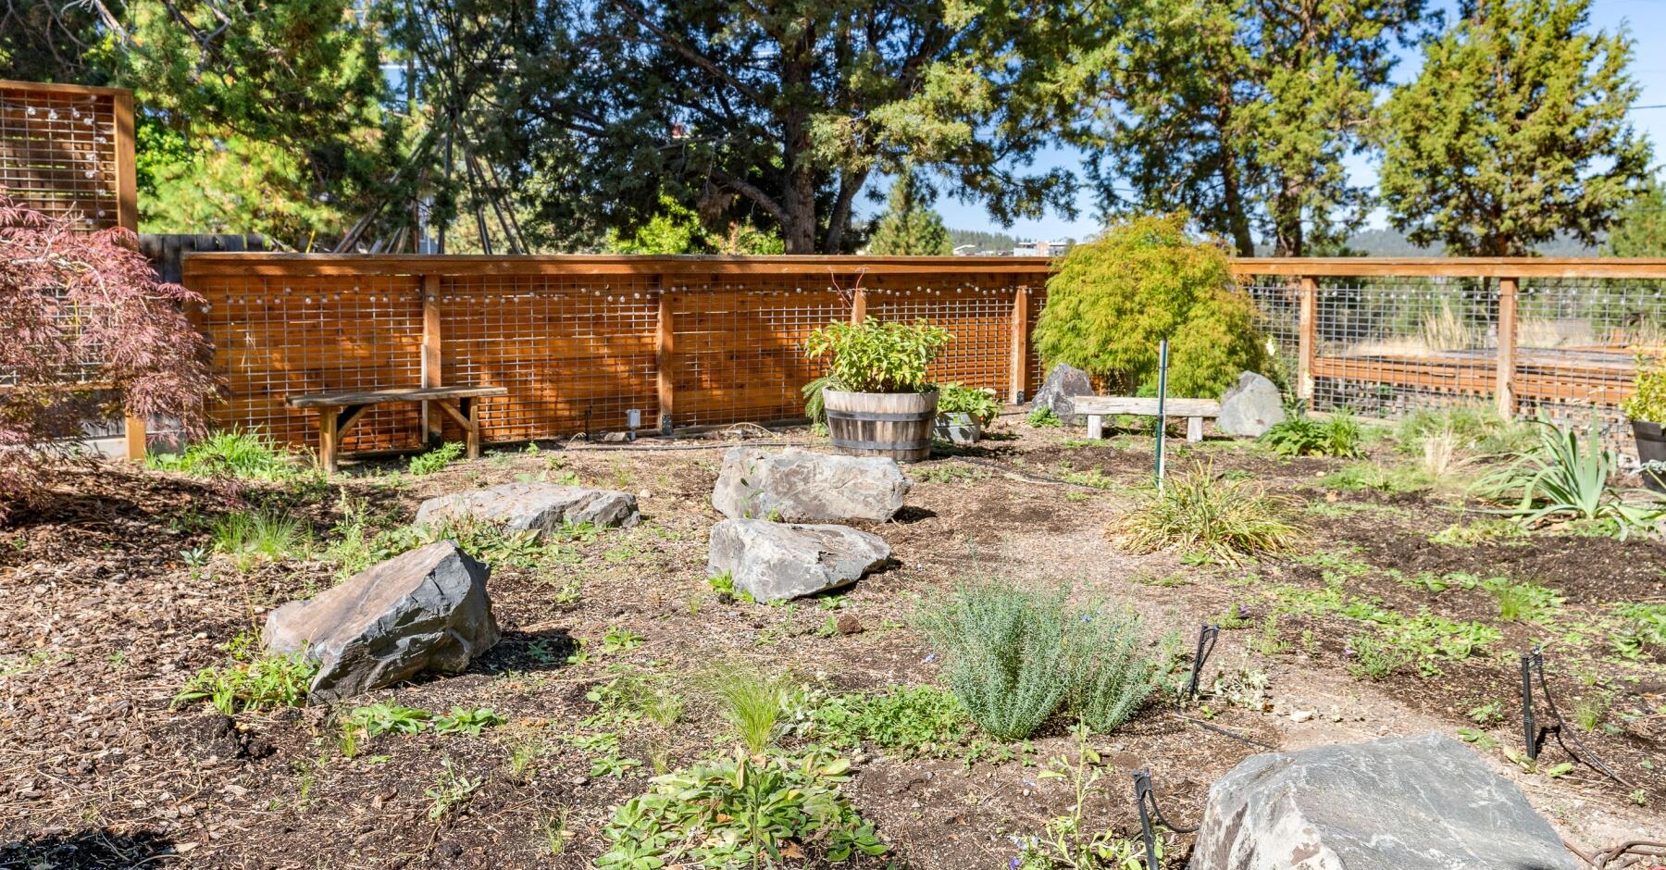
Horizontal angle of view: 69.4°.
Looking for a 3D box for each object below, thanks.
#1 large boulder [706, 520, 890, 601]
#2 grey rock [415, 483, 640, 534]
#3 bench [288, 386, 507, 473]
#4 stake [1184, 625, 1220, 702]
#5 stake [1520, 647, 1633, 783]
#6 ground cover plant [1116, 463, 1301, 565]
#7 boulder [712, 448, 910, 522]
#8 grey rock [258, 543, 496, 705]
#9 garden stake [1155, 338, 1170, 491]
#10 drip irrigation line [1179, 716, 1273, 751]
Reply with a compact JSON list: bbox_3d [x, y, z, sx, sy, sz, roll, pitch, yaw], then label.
[{"bbox_3d":[-0.127,0.404,4.246,0.640,0.220,0.460,-1,7,-8],"label":"large boulder"},{"bbox_3d":[-1.311,0.301,5.180,0.930,0.150,0.450,0,7,-3],"label":"grey rock"},{"bbox_3d":[-2.367,-0.033,6.554,1.080,0.410,0.300,-4,9,-31],"label":"bench"},{"bbox_3d":[0.952,0.585,3.087,0.080,0.200,0.050,2,8,15],"label":"stake"},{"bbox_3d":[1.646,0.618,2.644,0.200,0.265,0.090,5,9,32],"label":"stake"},{"bbox_3d":[1.517,0.281,4.842,0.700,0.290,0.640,2,8,16],"label":"ground cover plant"},{"bbox_3d":[-0.091,0.212,5.393,0.860,0.265,0.450,0,7,3],"label":"boulder"},{"bbox_3d":[-1.293,0.468,3.419,0.570,0.335,0.470,-5,9,-35],"label":"grey rock"},{"bbox_3d":[1.594,-0.100,5.812,0.042,0.760,0.040,2,8,15],"label":"garden stake"},{"bbox_3d":[0.941,0.705,2.894,0.025,0.020,0.257,-6,9,-38],"label":"drip irrigation line"}]

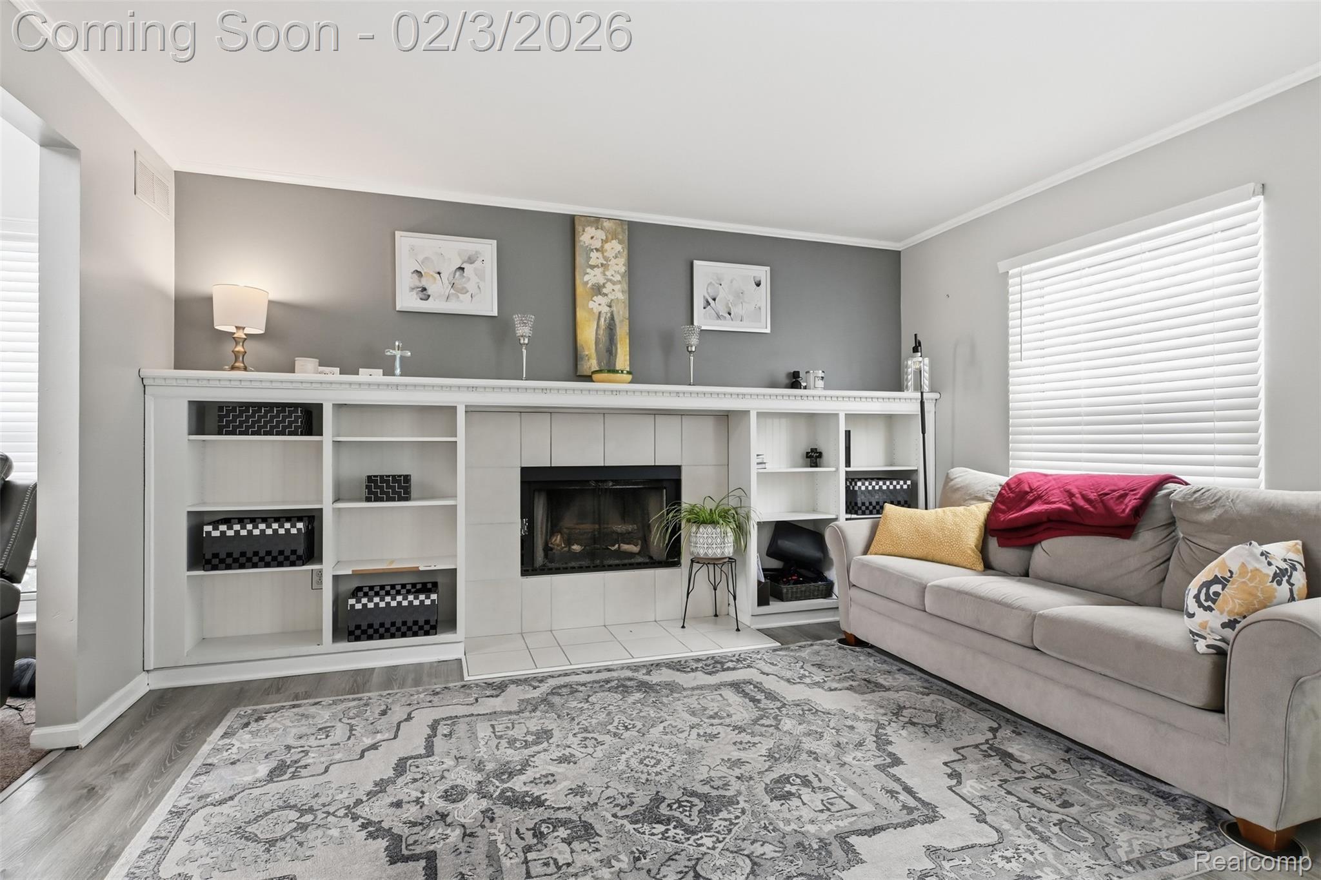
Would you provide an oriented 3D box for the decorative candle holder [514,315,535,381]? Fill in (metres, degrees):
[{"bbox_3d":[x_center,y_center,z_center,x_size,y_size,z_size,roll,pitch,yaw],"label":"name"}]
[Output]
[{"bbox_3d":[-0.722,-0.479,3.516,0.110,0.367,0.110,0,0,-18],"label":"decorative candle holder"}]

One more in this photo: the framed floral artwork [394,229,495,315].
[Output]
[{"bbox_3d":[-1.145,-0.887,3.559,0.517,0.420,0.022,0,0,-18],"label":"framed floral artwork"}]

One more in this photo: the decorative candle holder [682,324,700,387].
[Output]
[{"bbox_3d":[0.178,-0.476,3.809,0.110,0.364,0.110,0,0,0],"label":"decorative candle holder"}]

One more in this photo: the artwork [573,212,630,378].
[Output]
[{"bbox_3d":[-0.333,-0.822,3.816,0.307,0.907,0.032,0,0,-18],"label":"artwork"}]

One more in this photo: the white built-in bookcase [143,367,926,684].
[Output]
[{"bbox_3d":[-0.296,0.399,3.646,4.175,1.385,0.370,0,0,-18],"label":"white built-in bookcase"}]

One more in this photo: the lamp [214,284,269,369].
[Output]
[{"bbox_3d":[-1.969,-0.497,3.100,0.224,0.399,0.224,0,0,-18],"label":"lamp"}]

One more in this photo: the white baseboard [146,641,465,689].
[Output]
[{"bbox_3d":[-1.603,1.045,3.080,1.304,0.088,0.018,0,0,-18],"label":"white baseboard"}]

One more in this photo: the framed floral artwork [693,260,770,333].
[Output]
[{"bbox_3d":[0.442,-0.877,4.076,0.511,0.415,0.022,0,0,-18],"label":"framed floral artwork"}]

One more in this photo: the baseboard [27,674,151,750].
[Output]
[{"bbox_3d":[-2.191,1.043,2.572,0.157,0.088,0.585,0,0,-18],"label":"baseboard"}]

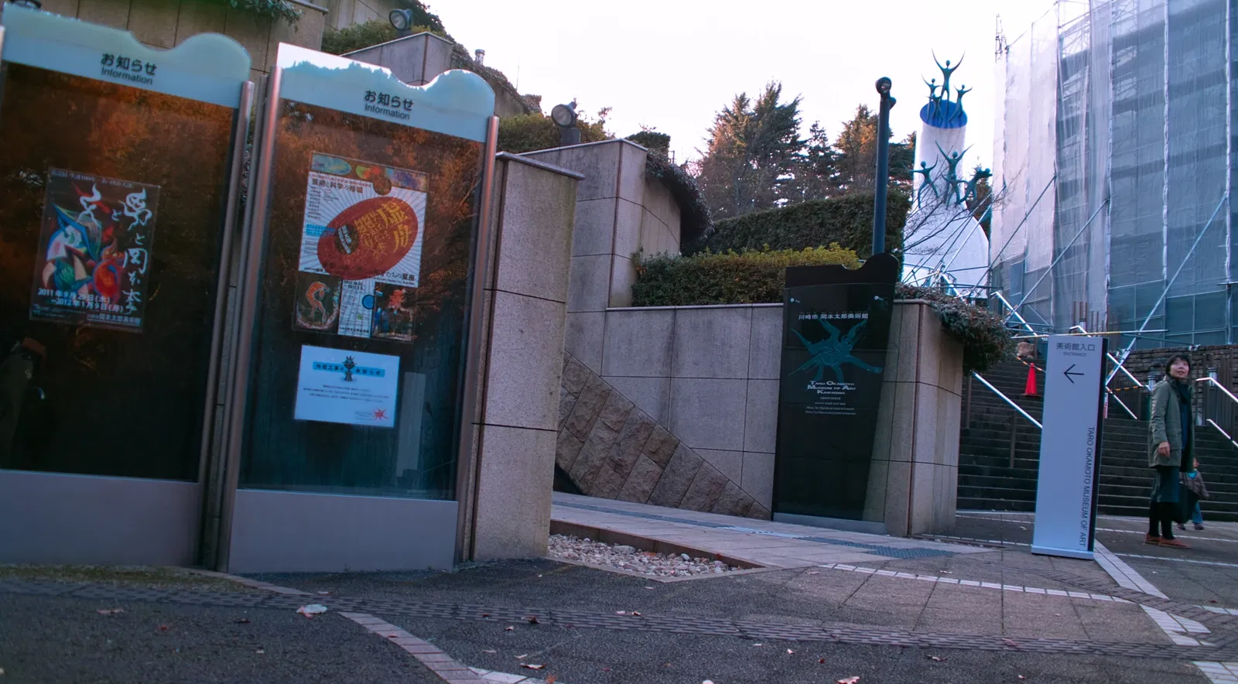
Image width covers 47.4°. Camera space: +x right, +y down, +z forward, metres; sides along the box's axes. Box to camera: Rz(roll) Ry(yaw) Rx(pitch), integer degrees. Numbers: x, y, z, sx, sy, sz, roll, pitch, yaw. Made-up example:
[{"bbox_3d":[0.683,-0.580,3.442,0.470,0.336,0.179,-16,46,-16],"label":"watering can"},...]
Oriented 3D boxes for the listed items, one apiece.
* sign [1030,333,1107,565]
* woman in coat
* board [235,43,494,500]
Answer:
[{"bbox_3d":[3.089,0.715,9.618,0.396,1.497,0.200,3,-6,26],"label":"sign"},{"bbox_3d":[4.510,0.865,11.527,0.450,1.580,0.320,8,-7,-37],"label":"woman in coat"},{"bbox_3d":[-1.037,-0.193,5.849,1.009,1.890,0.150,8,-7,-31],"label":"board"}]

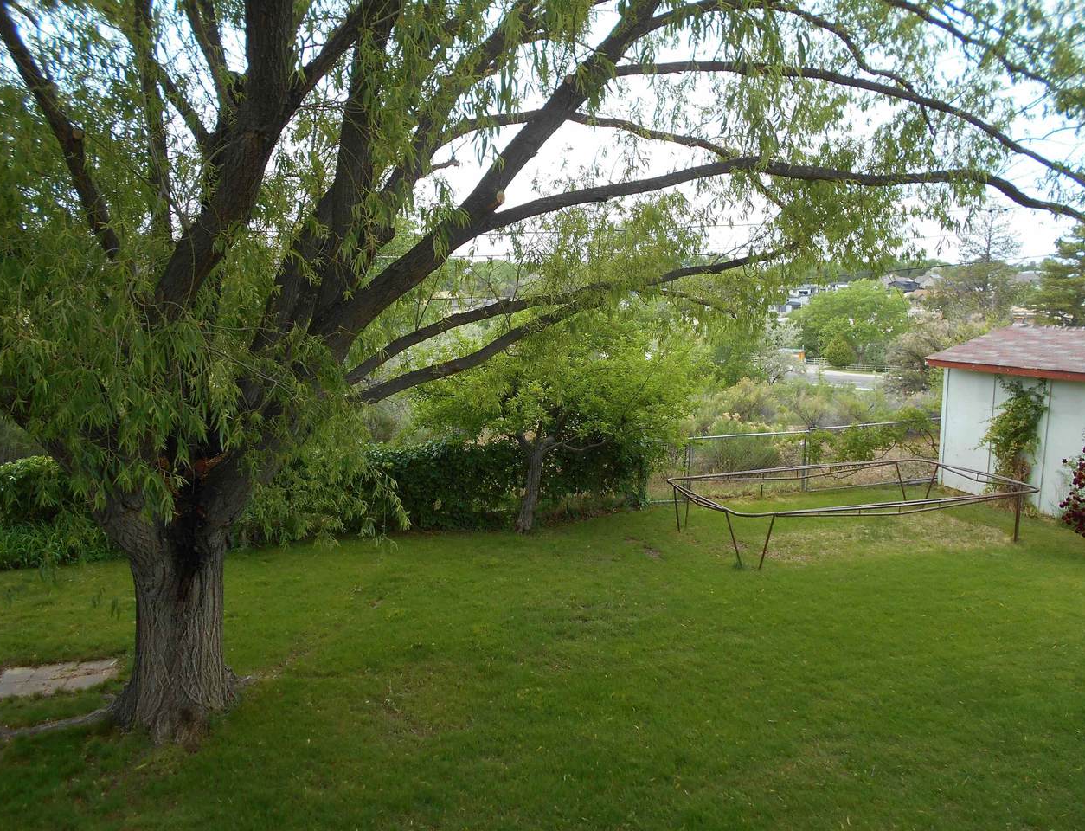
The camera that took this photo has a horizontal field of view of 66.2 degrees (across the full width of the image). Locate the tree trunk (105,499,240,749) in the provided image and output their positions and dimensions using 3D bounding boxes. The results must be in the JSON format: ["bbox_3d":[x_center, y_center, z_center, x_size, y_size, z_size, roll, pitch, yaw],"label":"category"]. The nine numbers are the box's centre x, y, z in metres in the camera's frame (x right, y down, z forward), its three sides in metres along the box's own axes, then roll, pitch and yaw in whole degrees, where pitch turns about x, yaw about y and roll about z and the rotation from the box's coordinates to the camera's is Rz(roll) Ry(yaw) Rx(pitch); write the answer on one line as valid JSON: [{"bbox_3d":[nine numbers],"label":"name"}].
[{"bbox_3d":[-3.749,1.995,8.333,1.200,2.100,1.050,-5,9,-24],"label":"tree trunk"}]

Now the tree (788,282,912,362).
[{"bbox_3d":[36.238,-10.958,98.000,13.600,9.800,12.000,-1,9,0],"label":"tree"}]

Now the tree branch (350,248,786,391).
[{"bbox_3d":[0.512,-1.160,9.450,5.300,1.650,1.200,-4,9,-21],"label":"tree branch"}]

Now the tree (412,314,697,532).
[{"bbox_3d":[0.219,0.113,14.500,4.700,3.700,4.100,-1,9,0],"label":"tree"}]

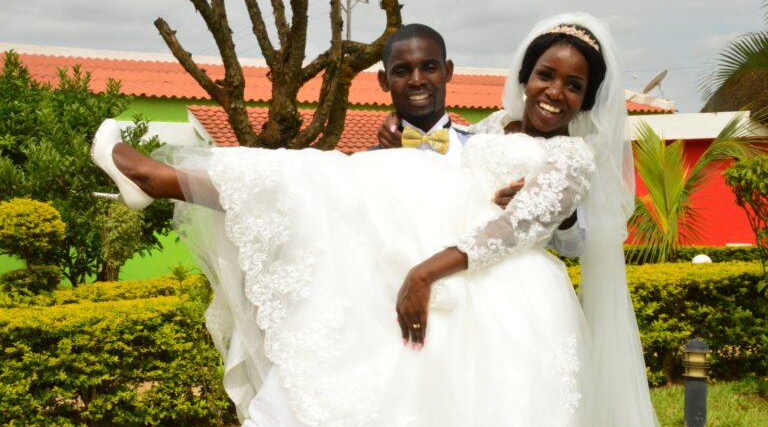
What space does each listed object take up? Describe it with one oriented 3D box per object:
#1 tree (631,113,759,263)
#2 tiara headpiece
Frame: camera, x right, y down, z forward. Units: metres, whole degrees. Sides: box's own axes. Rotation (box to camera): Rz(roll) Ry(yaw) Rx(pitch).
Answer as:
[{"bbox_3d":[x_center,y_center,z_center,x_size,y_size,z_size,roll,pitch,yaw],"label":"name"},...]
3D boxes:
[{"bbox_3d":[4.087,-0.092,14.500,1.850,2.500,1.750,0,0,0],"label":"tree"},{"bbox_3d":[0.419,-0.386,2.450,0.135,0.045,0.075,21,0,6],"label":"tiara headpiece"}]

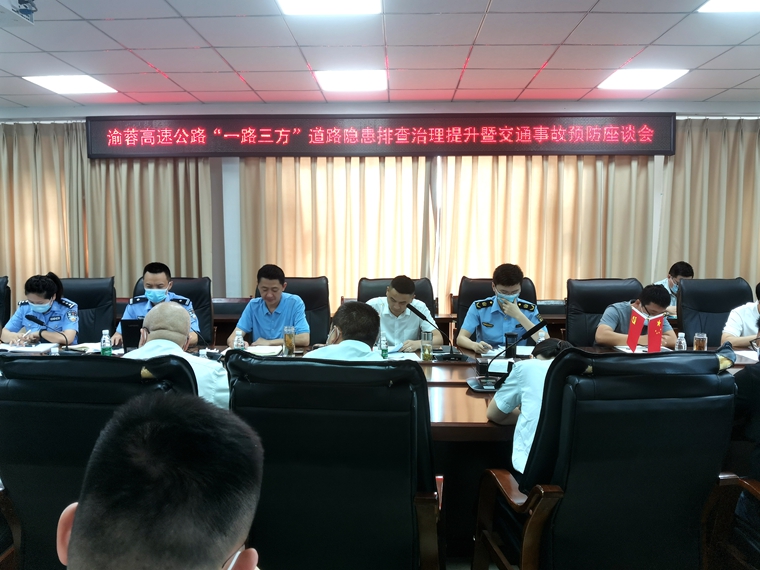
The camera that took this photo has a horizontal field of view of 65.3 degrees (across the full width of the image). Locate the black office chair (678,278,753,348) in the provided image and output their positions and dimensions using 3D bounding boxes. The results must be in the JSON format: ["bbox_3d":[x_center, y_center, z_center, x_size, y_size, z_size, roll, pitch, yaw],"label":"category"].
[{"bbox_3d":[2.447,0.527,4.069,0.670,1.103,0.700,0,5,2],"label":"black office chair"}]

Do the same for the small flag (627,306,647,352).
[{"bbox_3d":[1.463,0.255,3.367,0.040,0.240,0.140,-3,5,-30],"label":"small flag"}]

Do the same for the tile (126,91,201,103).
[{"bbox_3d":[-2.034,-1.770,5.601,0.600,0.020,0.498,0,5,2],"label":"tile"}]

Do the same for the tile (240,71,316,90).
[{"bbox_3d":[-0.835,-1.729,5.018,0.600,0.020,0.600,0,5,2],"label":"tile"}]

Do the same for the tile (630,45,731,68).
[{"bbox_3d":[2.149,-1.664,4.329,0.600,0.020,0.600,0,5,2],"label":"tile"}]

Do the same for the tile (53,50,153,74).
[{"bbox_3d":[-2.047,-1.680,4.460,0.600,0.020,0.600,0,4,2],"label":"tile"}]

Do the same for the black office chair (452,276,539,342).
[{"bbox_3d":[0.863,0.519,4.119,0.670,1.112,0.700,0,5,2],"label":"black office chair"}]

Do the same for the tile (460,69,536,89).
[{"bbox_3d":[0.967,-1.714,4.911,0.600,0.025,0.600,0,4,2],"label":"tile"}]

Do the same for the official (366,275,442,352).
[{"bbox_3d":[0.155,0.518,3.800,0.500,1.165,0.750,0,5,2],"label":"official"}]

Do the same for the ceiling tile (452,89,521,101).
[{"bbox_3d":[1.001,-1.770,5.510,0.600,0.020,0.498,0,5,2],"label":"ceiling tile"}]

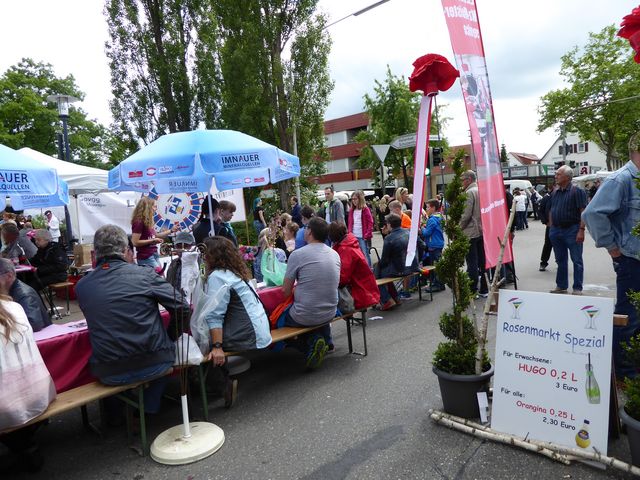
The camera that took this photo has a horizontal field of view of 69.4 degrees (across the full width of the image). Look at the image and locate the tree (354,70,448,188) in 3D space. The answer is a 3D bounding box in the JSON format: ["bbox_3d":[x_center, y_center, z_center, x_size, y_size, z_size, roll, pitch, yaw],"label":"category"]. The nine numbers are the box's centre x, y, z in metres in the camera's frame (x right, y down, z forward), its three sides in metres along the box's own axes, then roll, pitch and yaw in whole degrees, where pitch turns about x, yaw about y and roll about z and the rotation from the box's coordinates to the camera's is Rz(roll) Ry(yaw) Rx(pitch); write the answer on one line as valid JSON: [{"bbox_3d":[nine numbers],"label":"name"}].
[{"bbox_3d":[4.305,-4.474,23.000,4.700,8.320,4.700,-5,3,0],"label":"tree"}]

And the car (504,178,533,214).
[{"bbox_3d":[10.942,-2.171,26.125,1.950,2.000,4.600,-1,5,23],"label":"car"}]

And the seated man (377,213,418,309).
[{"bbox_3d":[0.893,0.291,6.082,0.500,1.280,0.680,-7,6,-38],"label":"seated man"}]

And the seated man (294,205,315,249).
[{"bbox_3d":[-0.050,0.368,5.550,0.520,1.380,0.720,-7,4,-30],"label":"seated man"}]

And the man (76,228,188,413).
[{"bbox_3d":[-1.259,0.613,2.949,0.620,1.360,0.800,-6,5,-30],"label":"man"}]

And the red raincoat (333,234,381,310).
[{"bbox_3d":[0.332,0.284,4.450,0.500,0.720,0.500,-7,6,-43],"label":"red raincoat"}]

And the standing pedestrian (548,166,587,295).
[{"bbox_3d":[3.459,-0.133,6.534,0.360,1.760,0.550,-6,5,-34],"label":"standing pedestrian"}]

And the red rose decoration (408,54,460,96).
[{"bbox_3d":[0.743,-1.068,3.000,0.340,0.250,0.340,-5,4,0],"label":"red rose decoration"}]

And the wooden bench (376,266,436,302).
[{"bbox_3d":[0.950,0.770,6.430,0.250,0.480,2.200,-2,5,44],"label":"wooden bench"}]

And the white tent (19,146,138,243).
[{"bbox_3d":[-6.291,-0.542,10.181,3.000,3.150,3.000,-5,5,-17],"label":"white tent"}]

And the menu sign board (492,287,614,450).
[{"bbox_3d":[1.320,0.750,2.670,0.040,0.870,0.625,6,-3,-44],"label":"menu sign board"}]

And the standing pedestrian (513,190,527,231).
[{"bbox_3d":[7.802,-1.201,18.038,0.480,1.650,0.340,-2,5,20],"label":"standing pedestrian"}]

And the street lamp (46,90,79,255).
[{"bbox_3d":[-7.018,-1.596,13.085,0.950,4.900,0.950,-3,4,0],"label":"street lamp"}]

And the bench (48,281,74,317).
[{"bbox_3d":[-4.989,1.113,7.130,0.250,0.480,2.200,-2,5,44],"label":"bench"}]

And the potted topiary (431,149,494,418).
[{"bbox_3d":[1.032,0.280,3.300,0.450,1.820,0.450,-5,3,0],"label":"potted topiary"}]

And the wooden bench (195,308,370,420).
[{"bbox_3d":[-0.242,0.930,3.829,2.100,0.480,0.260,-7,6,-43],"label":"wooden bench"}]

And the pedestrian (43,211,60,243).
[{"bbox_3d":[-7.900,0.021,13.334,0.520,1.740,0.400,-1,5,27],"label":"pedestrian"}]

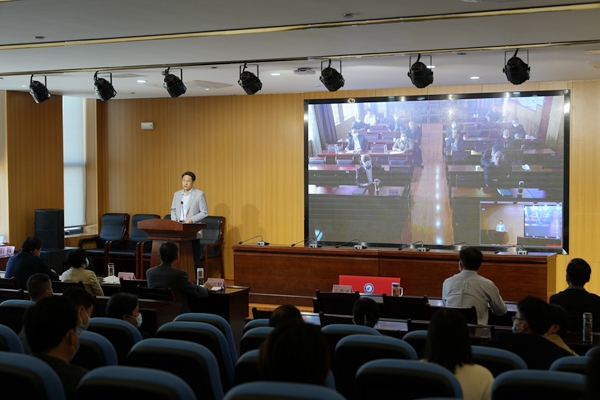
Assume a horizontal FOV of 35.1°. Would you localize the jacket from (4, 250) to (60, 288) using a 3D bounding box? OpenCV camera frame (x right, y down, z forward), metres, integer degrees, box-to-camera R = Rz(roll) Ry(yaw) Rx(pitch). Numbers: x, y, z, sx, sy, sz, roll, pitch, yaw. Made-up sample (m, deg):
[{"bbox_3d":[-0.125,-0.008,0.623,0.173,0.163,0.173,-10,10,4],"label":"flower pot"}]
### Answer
[{"bbox_3d":[-2.663,0.823,9.567,0.560,0.640,0.500,1,2,27],"label":"jacket"}]

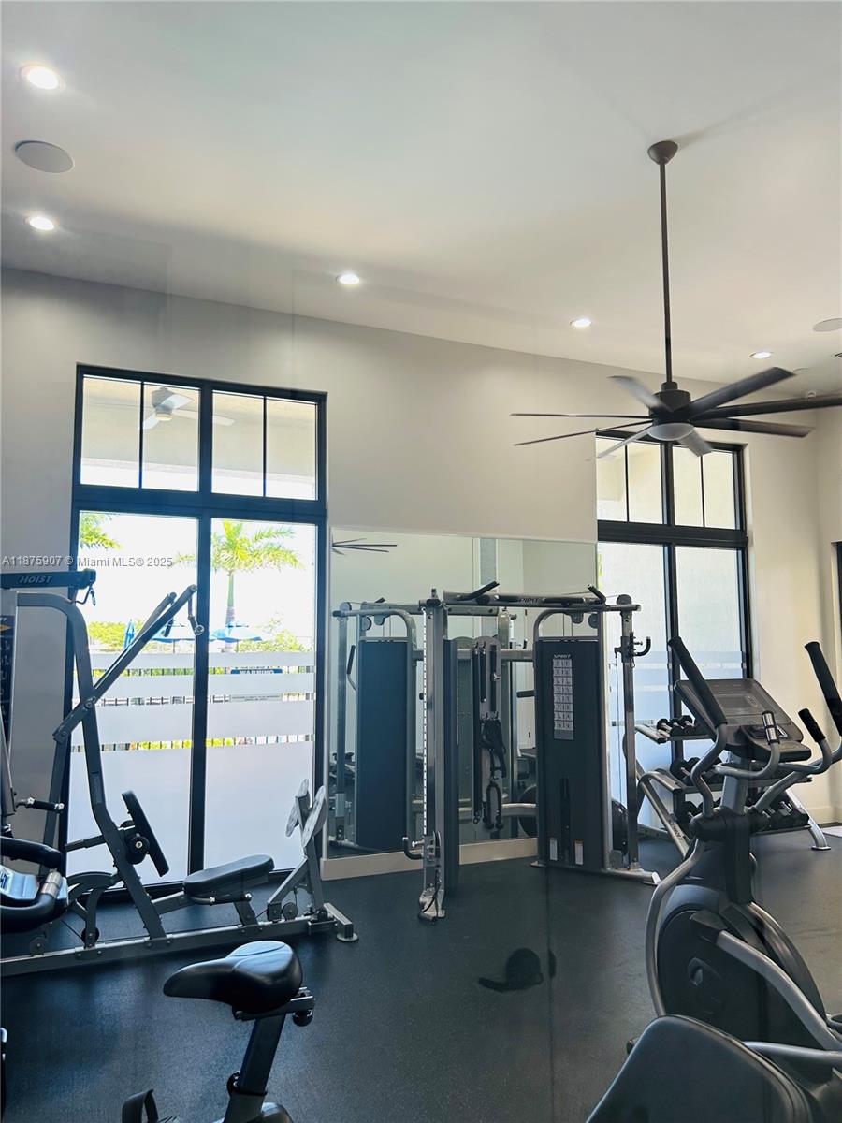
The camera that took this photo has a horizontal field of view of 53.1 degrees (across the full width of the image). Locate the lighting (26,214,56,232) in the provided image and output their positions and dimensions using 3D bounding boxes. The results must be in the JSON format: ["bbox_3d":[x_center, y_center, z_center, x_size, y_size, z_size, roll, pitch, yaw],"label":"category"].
[{"bbox_3d":[-2.238,-1.996,4.981,0.175,0.030,0.175,2,-6,-23],"label":"lighting"}]

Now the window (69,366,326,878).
[{"bbox_3d":[-1.559,0.492,6.026,1.788,3.614,0.122,2,-6,-23],"label":"window"}]

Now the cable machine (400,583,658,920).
[{"bbox_3d":[0.693,1.260,6.130,1.951,2.109,0.910,2,-6,-23],"label":"cable machine"}]

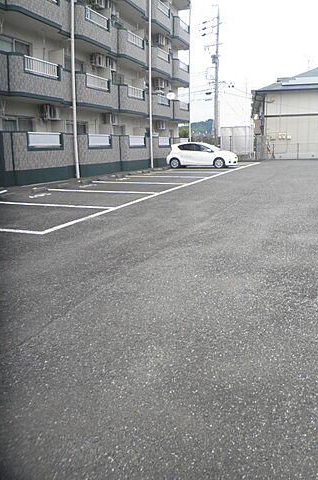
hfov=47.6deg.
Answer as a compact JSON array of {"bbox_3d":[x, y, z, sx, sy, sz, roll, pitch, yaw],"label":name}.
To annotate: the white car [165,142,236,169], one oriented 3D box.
[{"bbox_3d":[2.517,-4.894,20.817,4.000,1.450,1.700,5,16,22],"label":"white car"}]

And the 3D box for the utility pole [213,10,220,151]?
[{"bbox_3d":[4.982,-13.061,30.823,0.360,12.140,0.360,1,15,9],"label":"utility pole"}]

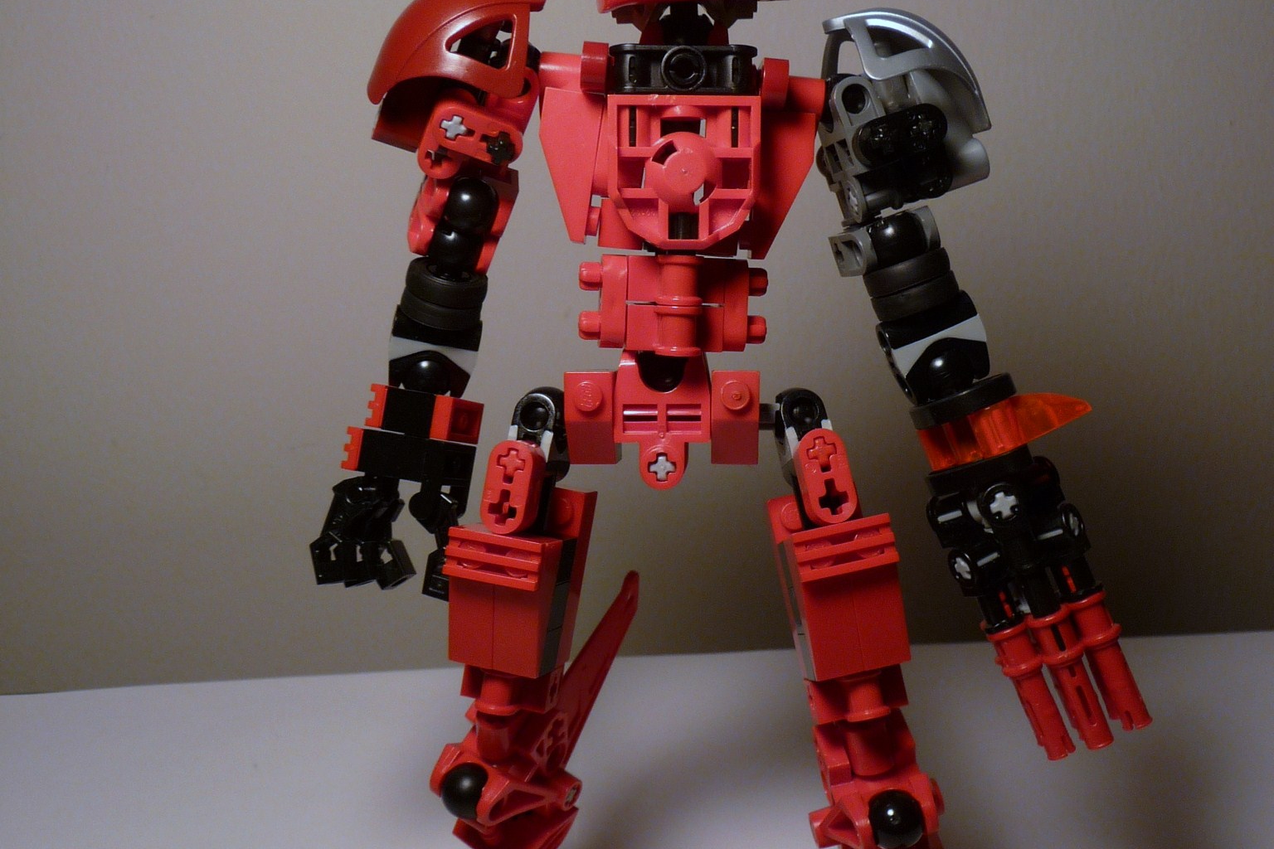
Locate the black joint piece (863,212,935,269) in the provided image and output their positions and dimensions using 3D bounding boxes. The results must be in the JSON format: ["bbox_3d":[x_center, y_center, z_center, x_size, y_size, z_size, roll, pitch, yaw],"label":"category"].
[{"bbox_3d":[0.042,-0.030,0.222,0.011,0.009,0.011,-16,6,-4],"label":"black joint piece"}]

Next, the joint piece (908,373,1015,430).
[{"bbox_3d":[0.051,-0.004,0.213,0.016,0.004,0.016,-16,0,-8],"label":"joint piece"}]

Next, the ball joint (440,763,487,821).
[{"bbox_3d":[-0.030,0.065,0.243,0.010,0.010,0.010,-2,16,1],"label":"ball joint"}]

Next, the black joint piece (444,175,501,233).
[{"bbox_3d":[-0.029,-0.038,0.239,0.010,0.010,0.010,13,18,2],"label":"black joint piece"}]

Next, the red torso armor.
[{"bbox_3d":[0.007,-0.027,0.234,0.045,0.071,0.033,1,14,-2],"label":"red torso armor"}]

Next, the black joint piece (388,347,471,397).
[{"bbox_3d":[-0.036,-0.009,0.235,0.014,0.009,0.011,12,17,3],"label":"black joint piece"}]

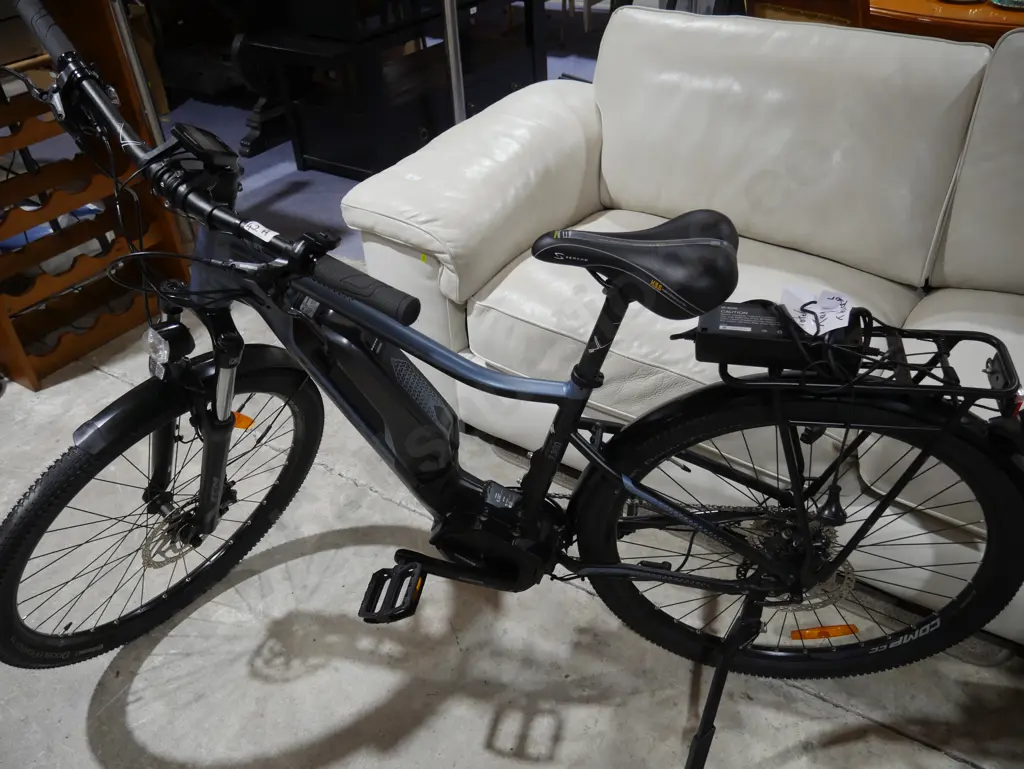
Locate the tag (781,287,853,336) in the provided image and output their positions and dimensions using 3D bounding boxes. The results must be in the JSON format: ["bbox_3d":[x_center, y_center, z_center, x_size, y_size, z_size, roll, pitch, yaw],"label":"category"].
[{"bbox_3d":[0.412,-0.100,1.120,0.090,0.018,0.085,3,62,11],"label":"tag"}]

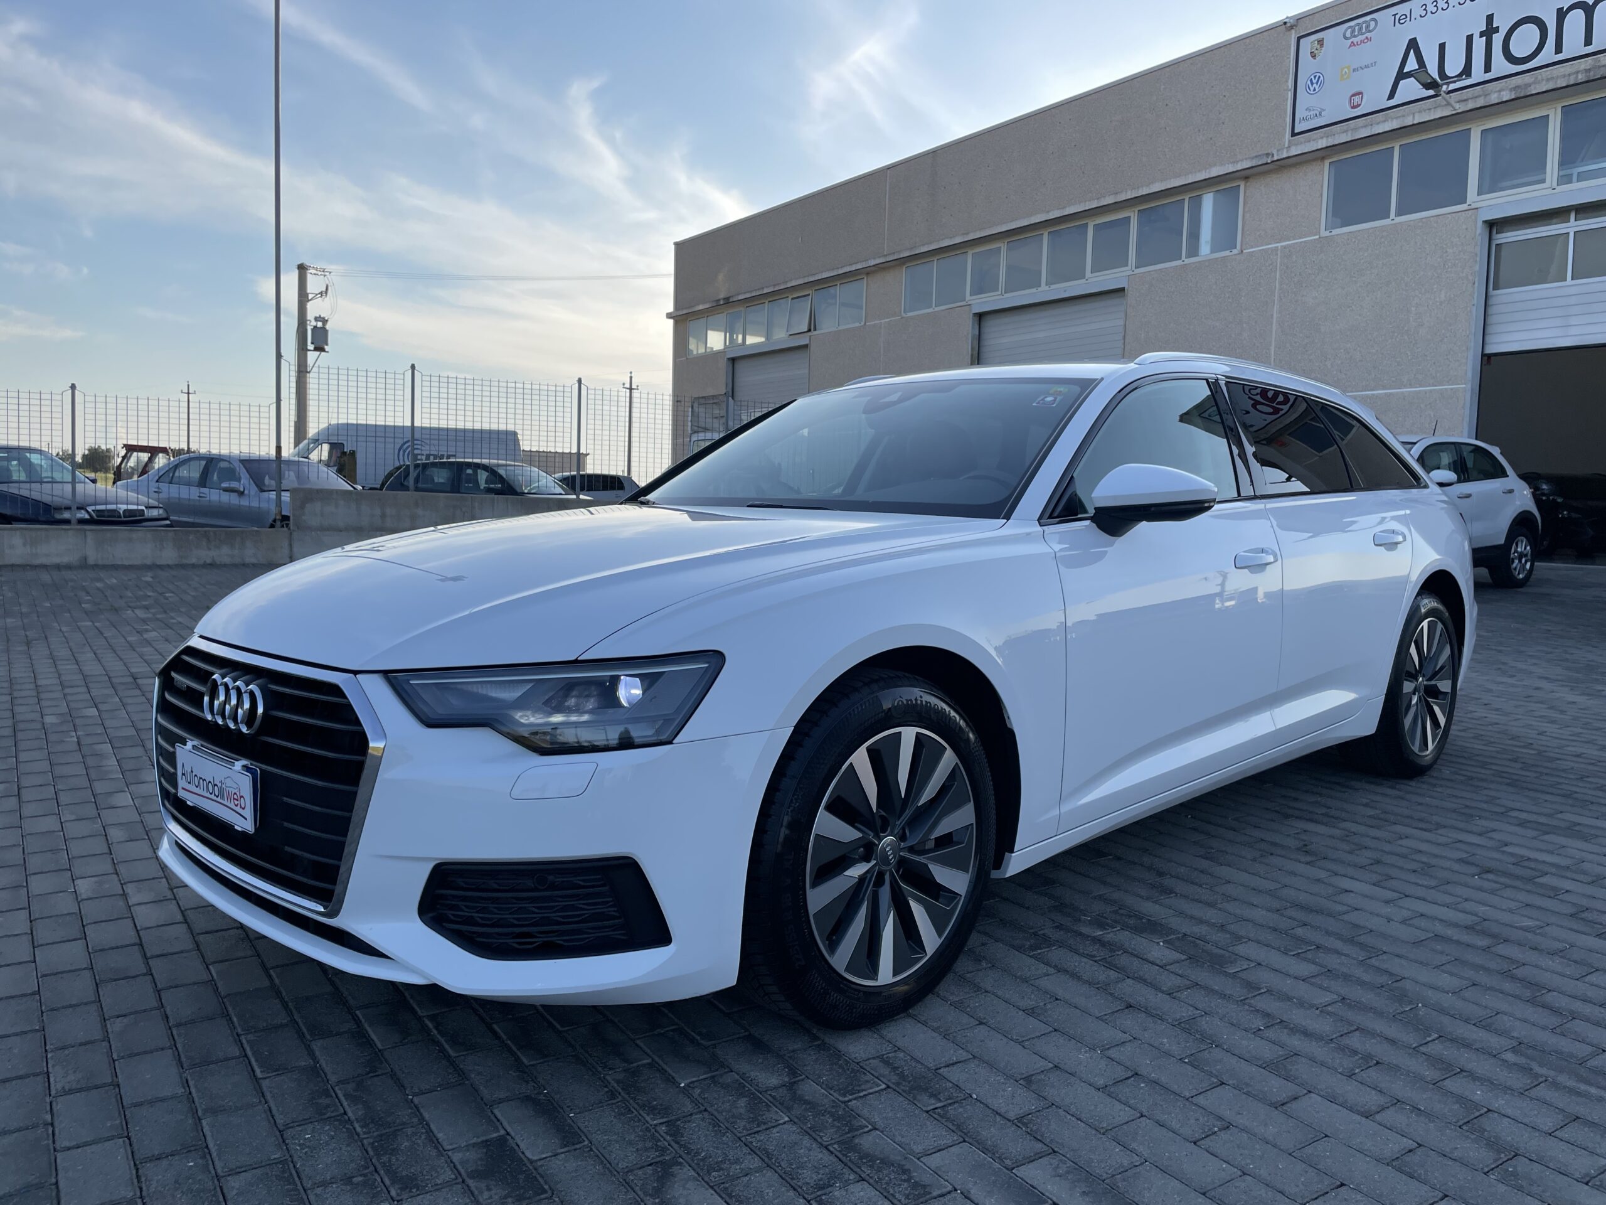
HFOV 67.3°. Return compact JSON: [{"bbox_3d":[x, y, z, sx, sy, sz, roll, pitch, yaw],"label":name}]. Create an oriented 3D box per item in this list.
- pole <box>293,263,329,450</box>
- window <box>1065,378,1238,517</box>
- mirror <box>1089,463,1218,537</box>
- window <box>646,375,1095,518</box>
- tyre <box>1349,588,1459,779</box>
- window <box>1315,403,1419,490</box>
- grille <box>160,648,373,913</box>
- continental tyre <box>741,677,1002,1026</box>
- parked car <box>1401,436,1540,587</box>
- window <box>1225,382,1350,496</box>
[{"bbox_3d":[-22.078,-9.764,54.515,1.400,10.960,0.800,1,5,0],"label":"pole"},{"bbox_3d":[0.878,-0.418,3.120,1.000,0.430,0.080,-5,-17,-45],"label":"window"},{"bbox_3d":[0.819,-0.239,2.825,0.210,0.170,0.240,-5,7,-45],"label":"mirror"},{"bbox_3d":[0.146,-0.450,3.464,1.420,0.130,0.820,6,38,45],"label":"window"},{"bbox_3d":[2.176,0.293,4.418,0.690,0.690,0.235,-5,7,-45],"label":"tyre"},{"bbox_3d":[1.995,-0.547,4.274,0.070,0.330,0.720,-27,-15,40],"label":"window"},{"bbox_3d":[-1.053,0.309,2.342,1.050,0.430,0.130,6,-1,45],"label":"grille"},{"bbox_3d":[0.106,0.469,2.361,0.690,0.690,0.235,-5,7,-45],"label":"continental tyre"},{"bbox_3d":[5.968,-0.928,12.522,4.250,1.600,1.800,-4,7,-37],"label":"parked car"},{"bbox_3d":[1.516,-0.499,3.772,0.710,0.370,0.070,-5,-17,-45],"label":"window"}]

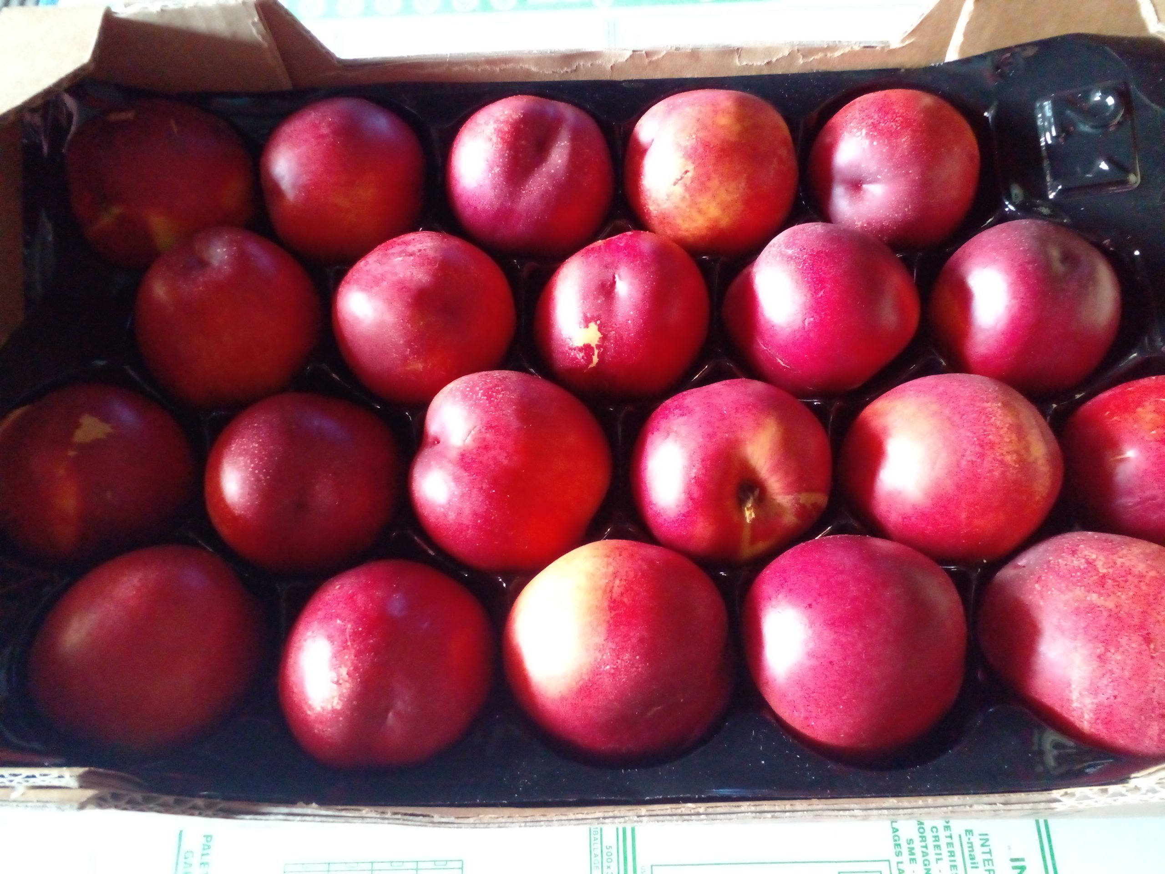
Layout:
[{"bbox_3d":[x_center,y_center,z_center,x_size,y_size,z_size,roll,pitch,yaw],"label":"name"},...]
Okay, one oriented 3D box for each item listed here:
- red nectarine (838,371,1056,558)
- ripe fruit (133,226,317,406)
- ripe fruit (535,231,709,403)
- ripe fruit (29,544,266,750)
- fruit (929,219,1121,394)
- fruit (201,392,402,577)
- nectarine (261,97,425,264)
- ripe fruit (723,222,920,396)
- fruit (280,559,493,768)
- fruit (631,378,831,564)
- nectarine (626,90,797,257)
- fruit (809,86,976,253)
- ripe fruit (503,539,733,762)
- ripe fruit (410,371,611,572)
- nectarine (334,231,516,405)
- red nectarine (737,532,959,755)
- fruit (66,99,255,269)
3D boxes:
[{"bbox_3d":[0.127,0.011,0.317,0.072,0.065,0.067,-1,67,2],"label":"red nectarine"},{"bbox_3d":[-0.136,-0.046,0.352,0.067,0.065,0.071,-1,67,2],"label":"ripe fruit"},{"bbox_3d":[0.014,-0.046,0.343,0.066,0.061,0.064,0,67,2],"label":"ripe fruit"},{"bbox_3d":[-0.142,0.069,0.298,0.070,0.065,0.067,0,67,2],"label":"ripe fruit"},{"bbox_3d":[0.169,-0.050,0.350,0.066,0.065,0.066,-1,66,1],"label":"fruit"},{"bbox_3d":[-0.098,0.016,0.321,0.065,0.062,0.064,0,67,2],"label":"fruit"},{"bbox_3d":[-0.100,-0.107,0.383,0.066,0.065,0.067,-1,66,1],"label":"nectarine"},{"bbox_3d":[0.089,-0.048,0.343,0.071,0.064,0.066,-1,67,2],"label":"ripe fruit"},{"bbox_3d":[-0.063,0.073,0.298,0.068,0.063,0.066,-1,67,2],"label":"fruit"},{"bbox_3d":[0.053,0.012,0.326,0.069,0.066,0.065,-1,66,1],"label":"fruit"},{"bbox_3d":[0.053,-0.109,0.380,0.069,0.066,0.066,-1,66,1],"label":"nectarine"},{"bbox_3d":[0.129,-0.111,0.379,0.067,0.063,0.063,-1,66,1],"label":"fruit"},{"bbox_3d":[0.011,0.067,0.291,0.073,0.067,0.069,0,67,2],"label":"ripe fruit"},{"bbox_3d":[-0.026,0.012,0.327,0.071,0.070,0.072,-1,66,1],"label":"ripe fruit"},{"bbox_3d":[-0.060,-0.045,0.349,0.069,0.064,0.067,-1,67,2],"label":"nectarine"},{"bbox_3d":[0.088,0.068,0.300,0.070,0.068,0.070,-1,66,1],"label":"red nectarine"},{"bbox_3d":[-0.175,-0.105,0.379,0.072,0.067,0.070,-1,67,2],"label":"fruit"}]

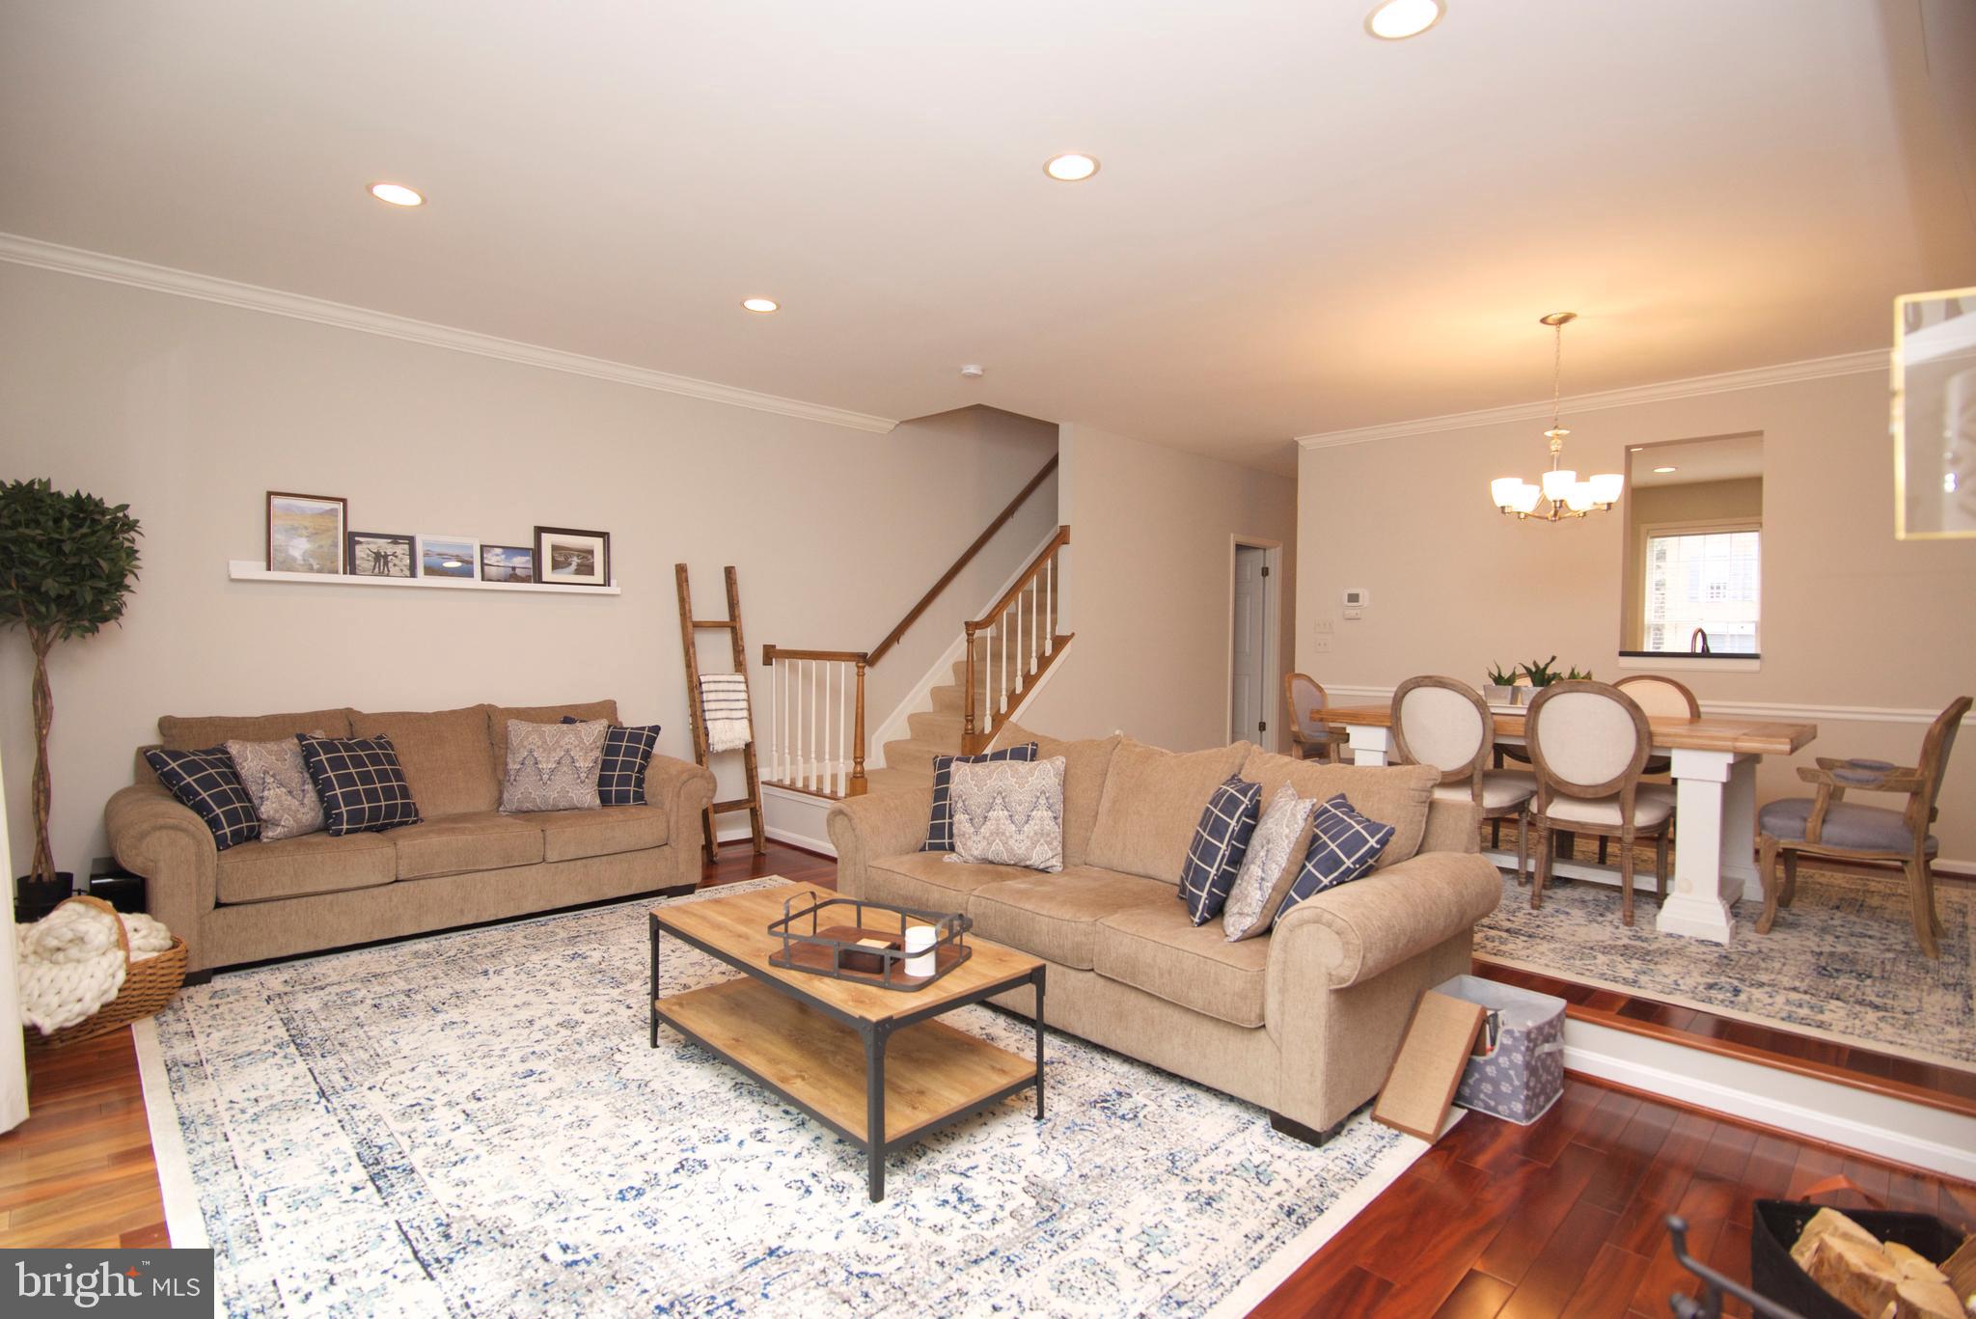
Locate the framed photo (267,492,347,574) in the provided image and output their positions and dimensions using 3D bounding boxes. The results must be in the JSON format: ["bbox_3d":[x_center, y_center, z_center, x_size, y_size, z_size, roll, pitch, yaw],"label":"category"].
[{"bbox_3d":[-3.272,-0.593,4.494,0.315,0.390,0.020,0,-3,-43],"label":"framed photo"}]

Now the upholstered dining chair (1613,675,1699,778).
[{"bbox_3d":[3.223,0.580,4.668,0.580,1.000,0.500,0,2,-43],"label":"upholstered dining chair"}]

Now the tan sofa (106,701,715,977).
[{"bbox_3d":[-2.612,0.725,4.484,2.350,0.975,0.960,0,2,-43],"label":"tan sofa"}]

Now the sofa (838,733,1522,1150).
[{"bbox_3d":[0.493,0.819,3.655,1.010,0.960,2.400,-1,2,-45],"label":"sofa"}]

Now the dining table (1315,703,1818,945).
[{"bbox_3d":[2.735,0.700,4.586,1.080,0.815,1.930,-1,2,-45],"label":"dining table"}]

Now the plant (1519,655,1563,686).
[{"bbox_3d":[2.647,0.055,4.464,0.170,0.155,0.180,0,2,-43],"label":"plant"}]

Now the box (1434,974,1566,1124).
[{"bbox_3d":[1.558,1.186,2.863,0.300,0.285,0.295,-1,2,-45],"label":"box"}]

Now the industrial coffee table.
[{"bbox_3d":[-0.480,1.081,2.893,0.605,0.453,1.200,-1,2,-45],"label":"industrial coffee table"}]

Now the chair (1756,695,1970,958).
[{"bbox_3d":[3.514,0.622,3.762,0.630,0.970,0.610,0,2,-43],"label":"chair"}]

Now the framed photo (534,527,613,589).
[{"bbox_3d":[-2.382,-0.578,5.358,0.430,0.335,0.030,-1,-6,-45],"label":"framed photo"}]

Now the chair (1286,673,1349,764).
[{"bbox_3d":[2.036,0.588,5.326,0.620,0.990,0.620,-1,2,-45],"label":"chair"}]

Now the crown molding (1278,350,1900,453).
[{"bbox_3d":[3.618,-1.604,5.968,0.085,0.085,3.580,0,2,-43],"label":"crown molding"}]

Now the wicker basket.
[{"bbox_3d":[-3.088,1.049,3.229,0.340,0.450,0.500,1,1,20],"label":"wicker basket"}]

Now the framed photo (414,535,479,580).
[{"bbox_3d":[-2.834,-0.520,4.899,0.293,0.237,0.020,0,-5,-43],"label":"framed photo"}]

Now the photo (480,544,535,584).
[{"bbox_3d":[-2.620,-0.507,5.097,0.270,0.212,0.020,0,-5,-43],"label":"photo"}]

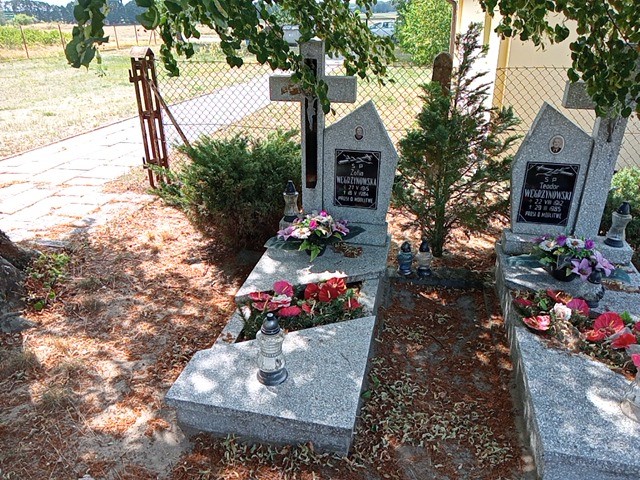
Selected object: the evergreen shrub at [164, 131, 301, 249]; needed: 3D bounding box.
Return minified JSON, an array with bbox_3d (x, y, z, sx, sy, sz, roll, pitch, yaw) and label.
[{"bbox_3d":[-0.653,-0.416,3.887,1.080,0.860,1.000,6,26,11],"label":"evergreen shrub"}]

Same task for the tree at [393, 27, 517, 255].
[{"bbox_3d":[0.873,-0.589,3.404,0.780,1.540,0.740,6,26,11],"label":"tree"}]

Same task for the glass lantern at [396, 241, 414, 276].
[{"bbox_3d":[0.571,0.115,3.401,0.102,0.238,0.102,6,26,11],"label":"glass lantern"}]

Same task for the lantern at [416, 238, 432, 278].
[{"bbox_3d":[0.695,0.106,3.375,0.102,0.277,0.102,6,26,11],"label":"lantern"}]

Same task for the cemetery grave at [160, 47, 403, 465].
[{"bbox_3d":[-0.077,-0.201,2.704,0.839,1.440,1.910,6,26,11],"label":"cemetery grave"}]

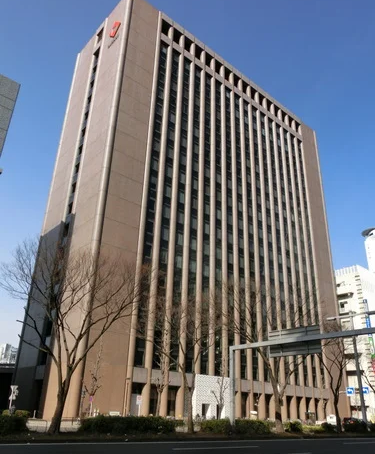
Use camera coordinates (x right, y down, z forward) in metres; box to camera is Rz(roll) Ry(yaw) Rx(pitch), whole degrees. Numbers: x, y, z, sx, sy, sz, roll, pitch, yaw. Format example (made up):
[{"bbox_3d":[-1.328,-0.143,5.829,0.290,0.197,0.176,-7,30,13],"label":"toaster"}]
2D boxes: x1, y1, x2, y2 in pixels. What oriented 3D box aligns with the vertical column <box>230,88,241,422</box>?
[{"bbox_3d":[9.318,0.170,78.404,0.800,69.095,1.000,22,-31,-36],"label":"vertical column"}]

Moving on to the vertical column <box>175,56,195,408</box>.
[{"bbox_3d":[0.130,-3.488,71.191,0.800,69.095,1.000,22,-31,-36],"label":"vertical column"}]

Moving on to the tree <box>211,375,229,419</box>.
[{"bbox_3d":[4.530,24.398,56.907,2.533,6.593,2.406,22,-31,-36],"label":"tree"}]

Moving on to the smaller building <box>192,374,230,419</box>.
[{"bbox_3d":[3.096,26.388,61.345,7.830,6.813,3.200,22,-31,-36],"label":"smaller building"}]

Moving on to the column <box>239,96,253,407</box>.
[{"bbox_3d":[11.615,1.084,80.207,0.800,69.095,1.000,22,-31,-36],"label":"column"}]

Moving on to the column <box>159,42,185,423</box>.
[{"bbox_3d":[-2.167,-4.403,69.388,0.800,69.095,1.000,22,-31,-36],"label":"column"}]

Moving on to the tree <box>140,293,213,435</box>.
[{"bbox_3d":[-0.766,10.001,30.561,5.592,10.000,5.313,2,-25,1],"label":"tree"}]

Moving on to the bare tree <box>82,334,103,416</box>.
[{"bbox_3d":[-10.890,16.991,45.345,2.243,9.348,2.130,22,-31,-36],"label":"bare tree"}]

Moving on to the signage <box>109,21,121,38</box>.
[{"bbox_3d":[-14.253,-38.964,79.383,0.400,4.800,3.400,22,-31,-36],"label":"signage"}]

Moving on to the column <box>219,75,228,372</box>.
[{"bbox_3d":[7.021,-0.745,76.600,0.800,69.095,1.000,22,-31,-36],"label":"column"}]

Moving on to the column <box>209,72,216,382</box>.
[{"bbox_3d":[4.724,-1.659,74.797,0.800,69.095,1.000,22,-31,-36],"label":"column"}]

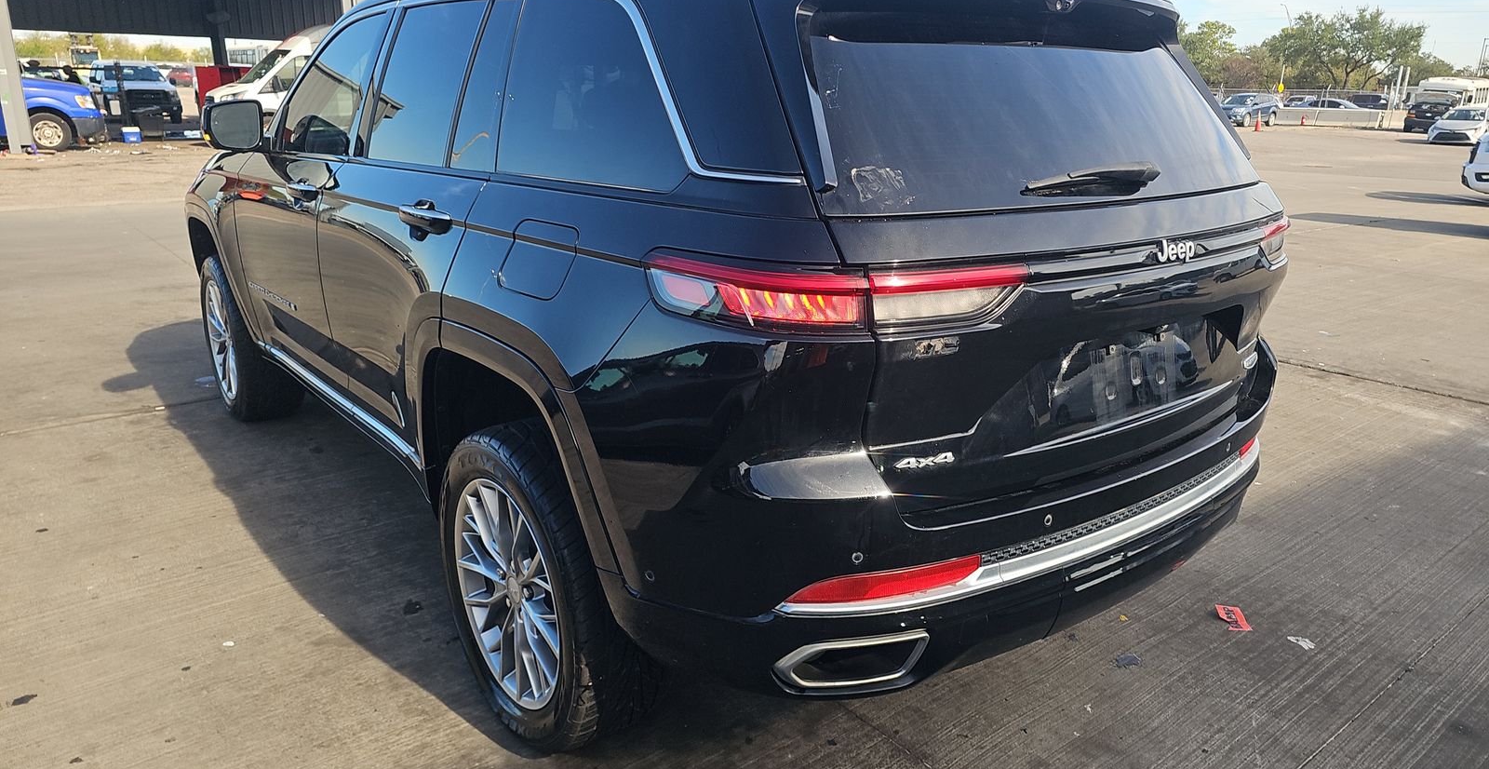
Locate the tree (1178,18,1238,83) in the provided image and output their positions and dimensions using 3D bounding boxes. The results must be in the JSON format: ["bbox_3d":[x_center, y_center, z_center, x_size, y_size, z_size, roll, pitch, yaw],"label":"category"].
[{"bbox_3d":[36.795,-25.514,79.334,8.000,8.000,8.000,8,18,23],"label":"tree"}]

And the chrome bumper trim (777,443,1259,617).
[{"bbox_3d":[0.751,0.261,2.101,1.640,0.090,0.210,-12,21,-37],"label":"chrome bumper trim"}]

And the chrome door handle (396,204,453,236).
[{"bbox_3d":[-0.721,-0.371,2.237,0.058,0.048,0.265,-12,21,-37],"label":"chrome door handle"}]

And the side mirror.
[{"bbox_3d":[-1.827,-0.926,3.539,0.210,0.185,0.140,-12,21,-37],"label":"side mirror"}]

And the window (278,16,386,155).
[{"bbox_3d":[-1.335,-0.953,3.204,0.060,0.480,0.800,11,7,-41],"label":"window"}]

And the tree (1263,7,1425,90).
[{"bbox_3d":[45.781,-24.813,75.831,11.800,8.700,11.500,10,19,28],"label":"tree"}]

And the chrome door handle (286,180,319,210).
[{"bbox_3d":[-1.330,-0.574,2.985,0.058,0.048,0.270,-12,21,-37],"label":"chrome door handle"}]

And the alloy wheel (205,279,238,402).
[{"bbox_3d":[-2.339,-0.217,4.613,0.200,0.555,0.555,-12,21,-37],"label":"alloy wheel"}]

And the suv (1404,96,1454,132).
[{"bbox_3d":[36.131,-14.119,51.947,1.900,1.660,4.700,12,20,32],"label":"suv"}]

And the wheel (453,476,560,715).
[{"bbox_3d":[-0.483,0.469,2.353,0.200,0.545,0.545,-12,21,-37],"label":"wheel"}]

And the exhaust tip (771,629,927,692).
[{"bbox_3d":[0.196,0.509,1.819,0.285,0.085,0.080,-5,18,-20],"label":"exhaust tip"}]

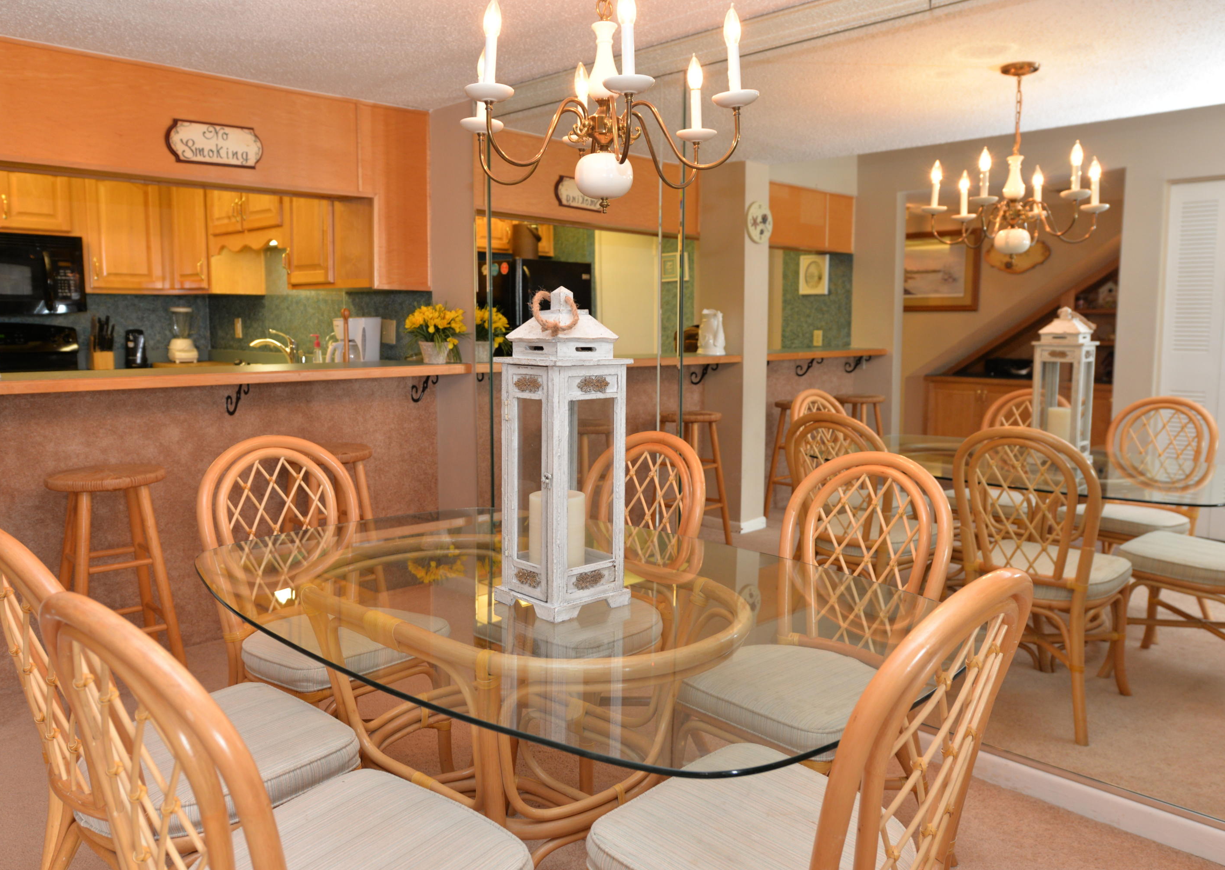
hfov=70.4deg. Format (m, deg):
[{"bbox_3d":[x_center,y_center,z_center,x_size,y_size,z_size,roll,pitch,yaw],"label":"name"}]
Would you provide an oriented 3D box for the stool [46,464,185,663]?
[{"bbox_3d":[-1.763,0.517,3.075,0.395,0.753,0.395,-7,10,-44],"label":"stool"}]

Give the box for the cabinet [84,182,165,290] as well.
[{"bbox_3d":[-3.149,-1.234,5.483,0.454,0.692,0.316,-7,10,-44],"label":"cabinet"}]

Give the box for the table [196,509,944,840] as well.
[{"bbox_3d":[-0.142,0.675,1.822,1.047,0.753,1.610,-7,10,-44],"label":"table"}]

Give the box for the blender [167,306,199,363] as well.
[{"bbox_3d":[-2.841,-0.663,5.746,0.173,0.366,0.188,-7,10,-44],"label":"blender"}]

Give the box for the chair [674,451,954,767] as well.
[{"bbox_3d":[0.480,0.539,2.020,0.494,0.973,0.603,6,10,41],"label":"chair"}]

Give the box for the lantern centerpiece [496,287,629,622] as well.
[{"bbox_3d":[-0.095,0.021,1.643,0.186,0.593,0.186,-7,10,-44],"label":"lantern centerpiece"}]

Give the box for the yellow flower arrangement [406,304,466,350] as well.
[{"bbox_3d":[-0.817,-0.485,4.019,0.267,0.247,0.267,0,7,0],"label":"yellow flower arrangement"}]

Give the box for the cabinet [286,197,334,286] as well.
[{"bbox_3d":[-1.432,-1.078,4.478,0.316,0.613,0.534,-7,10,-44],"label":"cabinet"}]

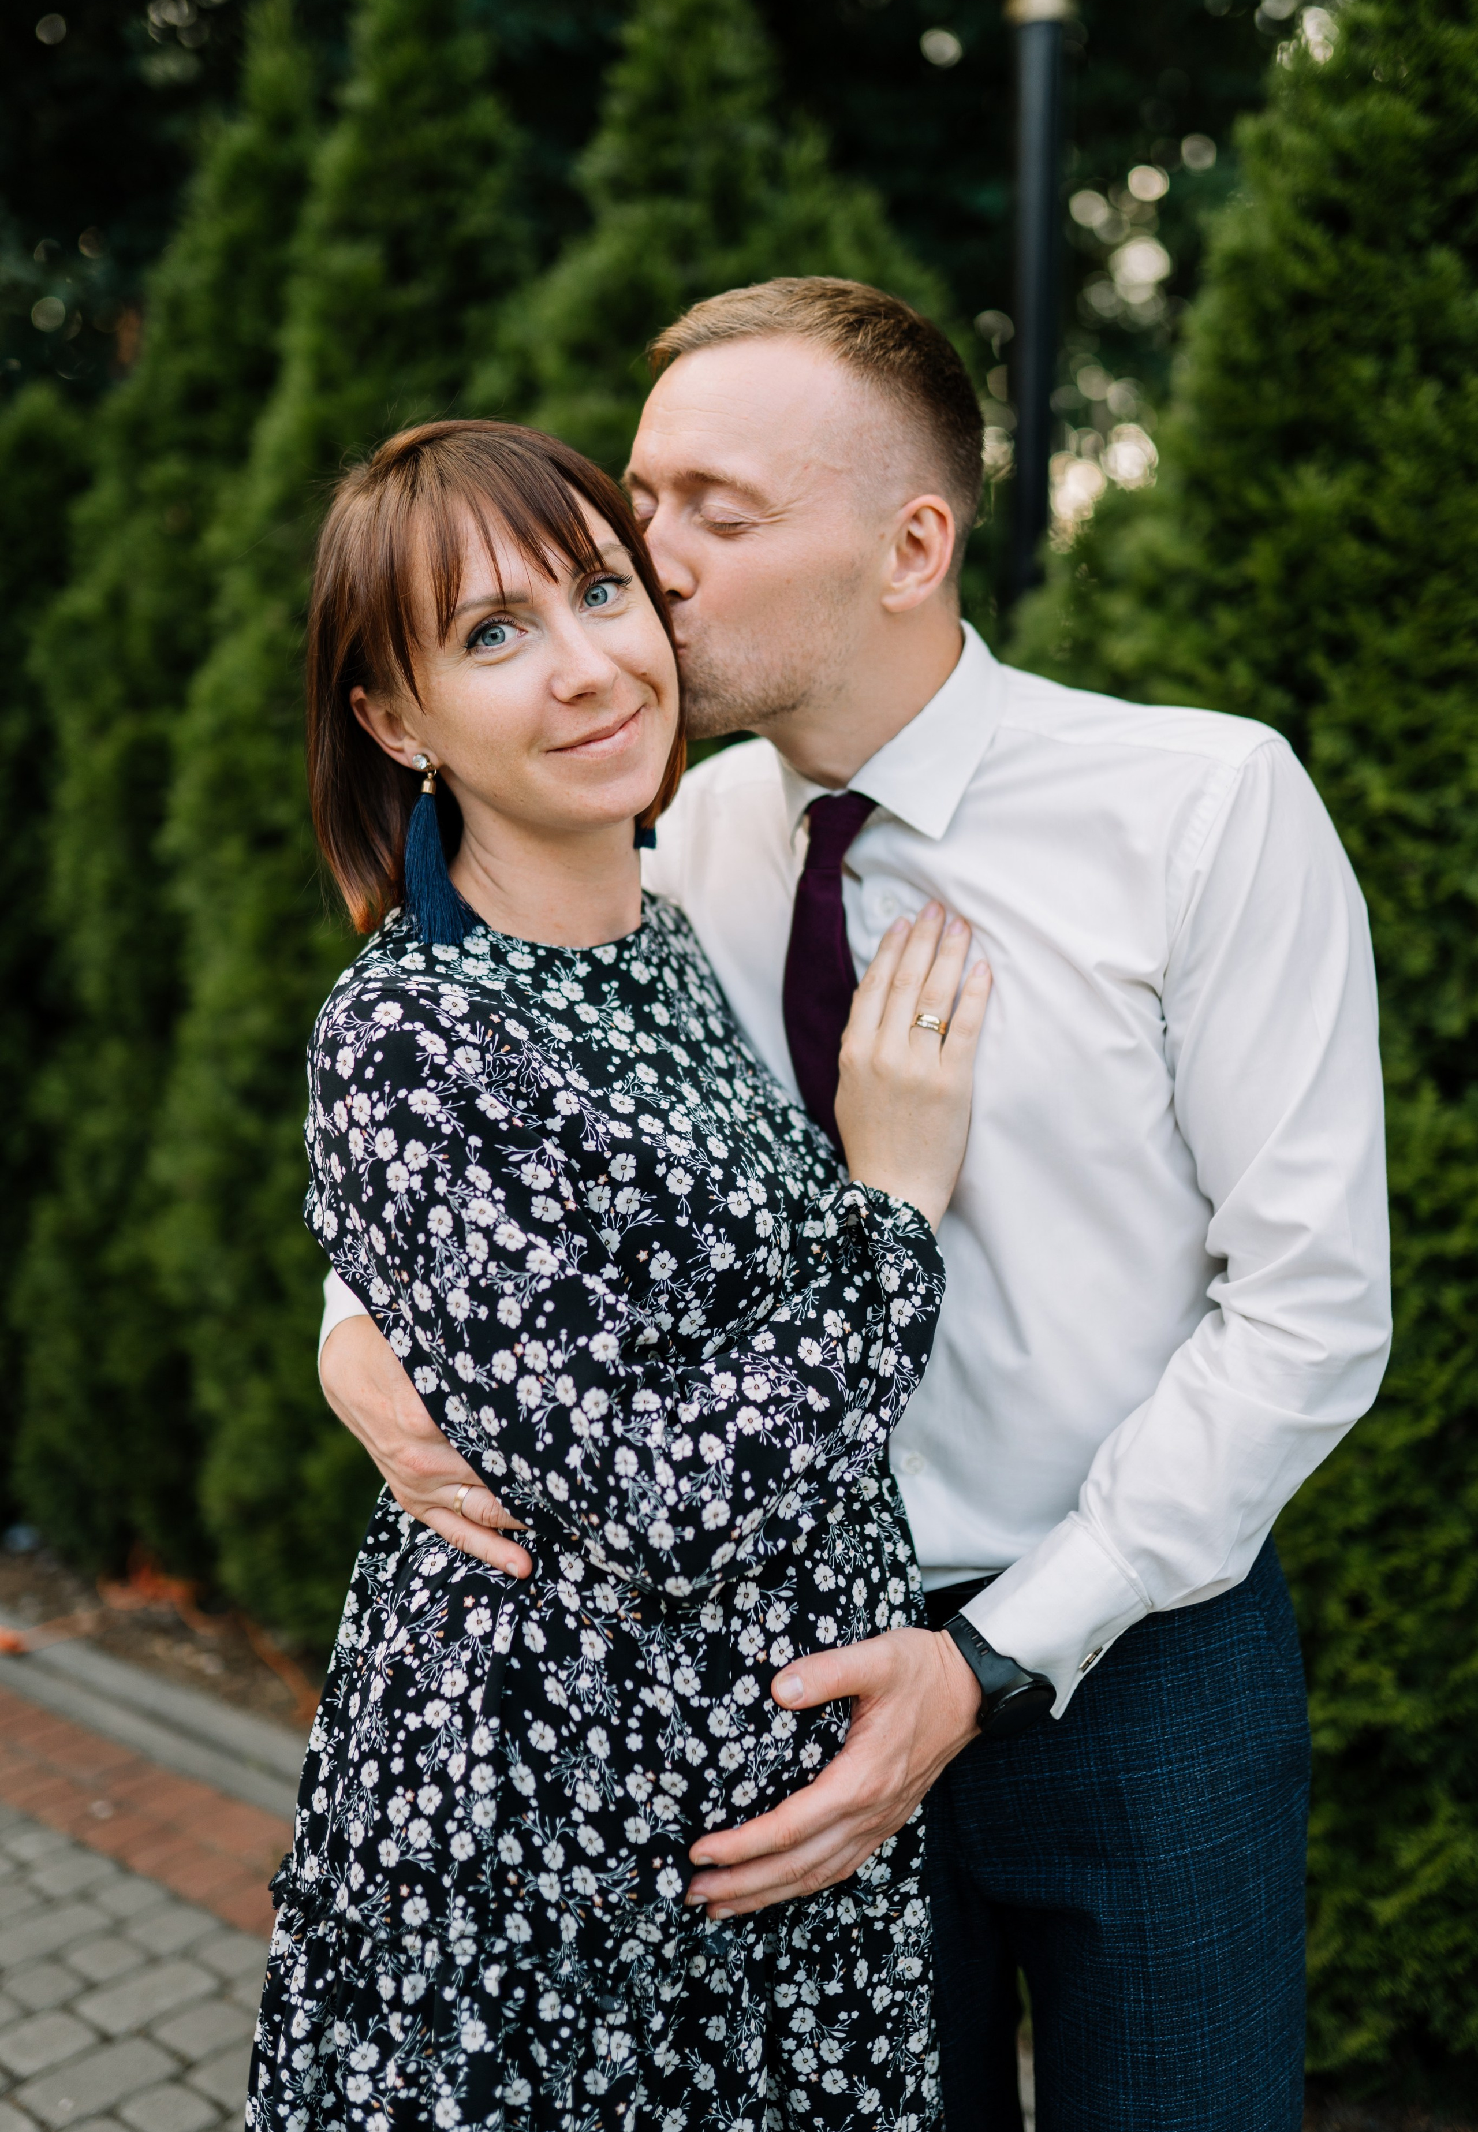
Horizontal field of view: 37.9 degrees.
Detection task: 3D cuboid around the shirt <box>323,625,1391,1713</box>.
[{"bbox_3d":[0.055,0.045,1.225,0.600,0.590,0.360,3,6,30],"label":"shirt"}]

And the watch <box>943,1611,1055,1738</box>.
[{"bbox_3d":[0.138,0.324,1.140,0.046,0.056,0.066,-34,-27,3],"label":"watch"}]

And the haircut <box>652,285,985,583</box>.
[{"bbox_3d":[0.042,-0.354,1.205,0.200,0.170,0.165,-11,20,-39],"label":"haircut"}]

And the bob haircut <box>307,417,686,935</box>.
[{"bbox_3d":[-0.136,-0.207,1.175,0.205,0.255,0.215,-19,12,-20],"label":"bob haircut"}]

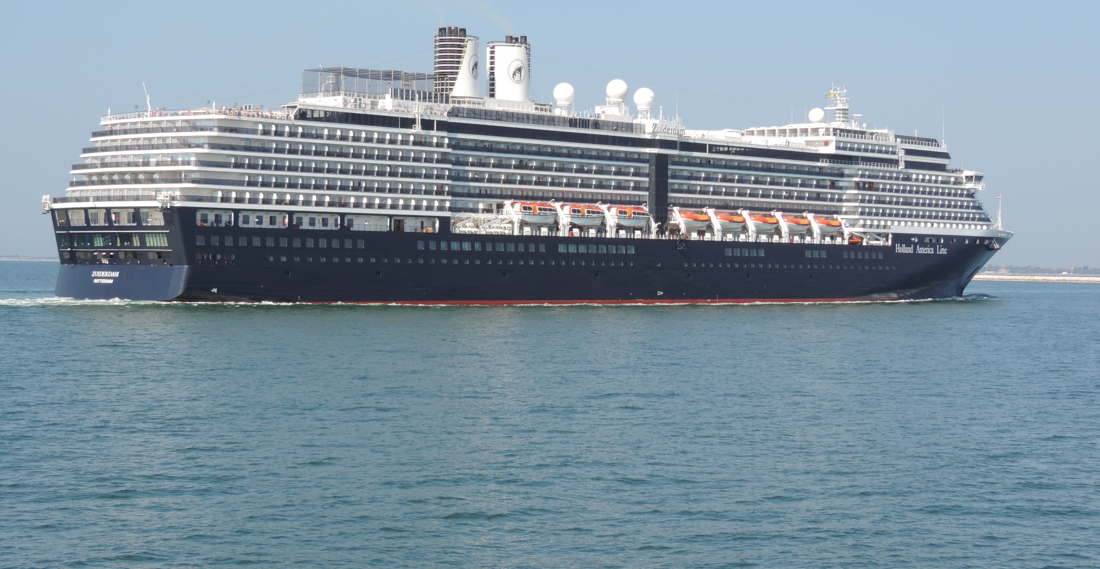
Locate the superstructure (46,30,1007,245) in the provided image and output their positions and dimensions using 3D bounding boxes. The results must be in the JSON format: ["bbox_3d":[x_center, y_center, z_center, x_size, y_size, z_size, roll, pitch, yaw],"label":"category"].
[{"bbox_3d":[21.929,-28.098,456.766,32.400,38.000,277.000,1,1,41],"label":"superstructure"}]

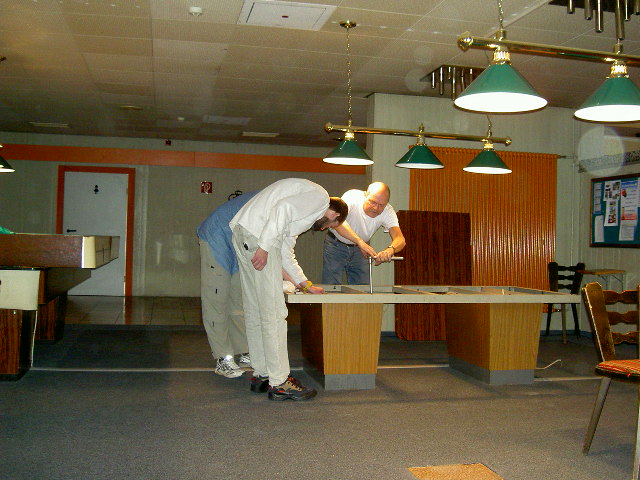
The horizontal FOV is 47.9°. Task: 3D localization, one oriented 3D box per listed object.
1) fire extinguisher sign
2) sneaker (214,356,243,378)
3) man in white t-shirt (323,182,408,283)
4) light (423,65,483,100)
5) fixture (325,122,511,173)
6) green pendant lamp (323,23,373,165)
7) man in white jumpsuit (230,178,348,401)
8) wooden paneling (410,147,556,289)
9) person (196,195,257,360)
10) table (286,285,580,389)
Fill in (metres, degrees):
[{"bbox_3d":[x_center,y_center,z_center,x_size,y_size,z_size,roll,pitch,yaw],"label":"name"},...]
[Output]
[{"bbox_3d":[-1.907,-0.890,12.182,0.195,0.195,0.015,1,0,-13],"label":"fire extinguisher sign"},{"bbox_3d":[-0.656,0.930,5.331,0.280,0.130,0.110,1,0,44],"label":"sneaker"},{"bbox_3d":[0.332,0.295,5.723,0.570,1.450,0.800,1,0,-19],"label":"man in white t-shirt"},{"bbox_3d":[1.331,-1.407,6.874,0.630,0.310,0.630,1,0,-13],"label":"light"},{"bbox_3d":[0.749,-0.701,5.407,1.480,0.330,0.385,1,0,-13],"label":"fixture"},{"bbox_3d":[0.217,-1.080,5.283,0.385,1.030,0.385,1,0,0],"label":"green pendant lamp"},{"bbox_3d":[-0.201,0.308,4.676,0.710,1.390,0.500,1,0,-16],"label":"man in white jumpsuit"},{"bbox_3d":[1.854,-0.094,7.973,1.760,1.780,0.090,1,0,-13],"label":"wooden paneling"},{"bbox_3d":[-0.520,0.316,5.380,0.760,1.370,0.560,1,-1,13],"label":"person"},{"bbox_3d":[0.697,0.701,5.346,2.130,0.660,1.100,1,0,-13],"label":"table"}]

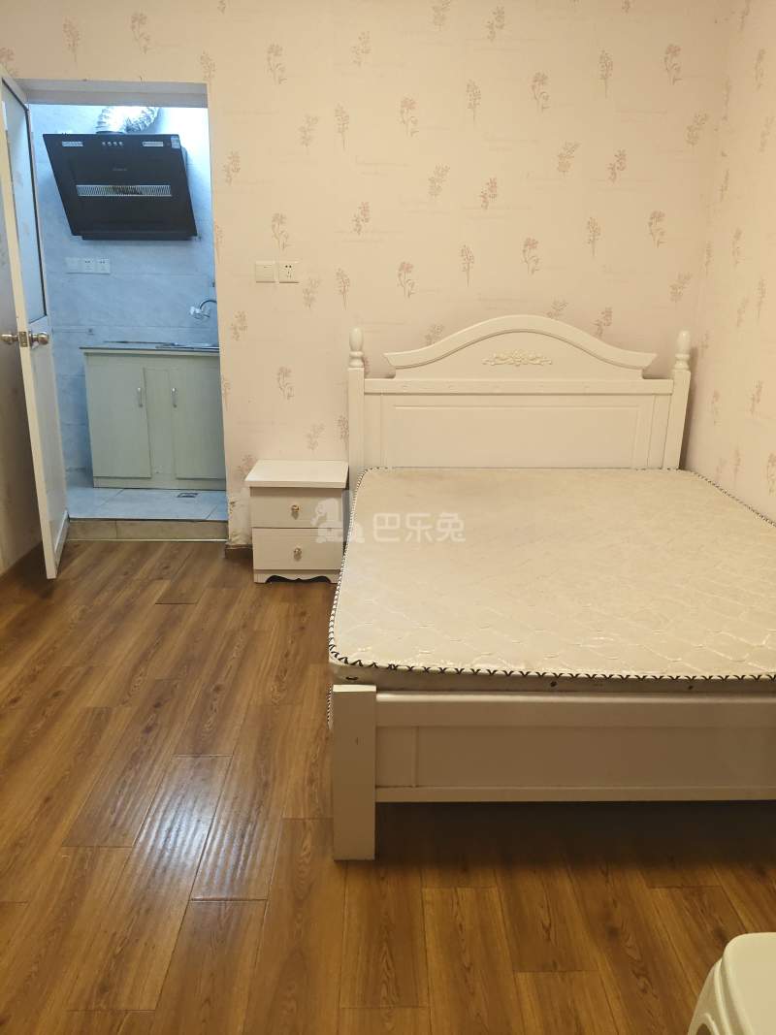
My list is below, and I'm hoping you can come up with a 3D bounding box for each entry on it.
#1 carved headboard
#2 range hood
[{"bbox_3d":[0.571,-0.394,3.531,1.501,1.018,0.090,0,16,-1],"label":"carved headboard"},{"bbox_3d":[-1.428,-1.784,4.241,0.705,0.496,0.342,0,16,-1],"label":"range hood"}]

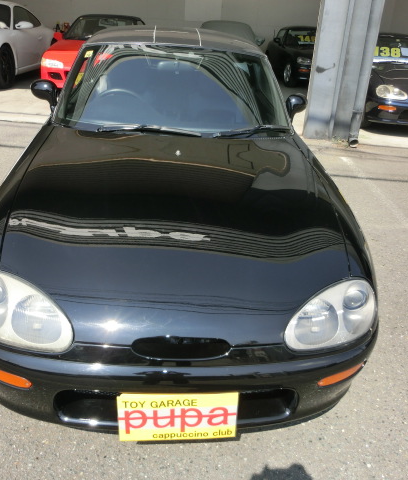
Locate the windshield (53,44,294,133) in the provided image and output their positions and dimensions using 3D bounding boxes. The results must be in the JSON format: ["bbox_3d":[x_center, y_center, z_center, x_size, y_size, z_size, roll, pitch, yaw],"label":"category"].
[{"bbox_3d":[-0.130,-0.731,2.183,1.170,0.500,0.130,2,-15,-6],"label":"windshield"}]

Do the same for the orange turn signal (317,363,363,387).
[{"bbox_3d":[0.423,0.404,1.345,0.197,0.042,0.050,-12,32,-27],"label":"orange turn signal"}]

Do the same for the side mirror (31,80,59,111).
[{"bbox_3d":[-0.793,-0.722,2.210,0.138,0.130,0.100,2,28,-6],"label":"side mirror"}]

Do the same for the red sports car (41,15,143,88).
[{"bbox_3d":[-1.544,-3.091,7.407,1.395,1.175,3.295,4,26,0],"label":"red sports car"}]

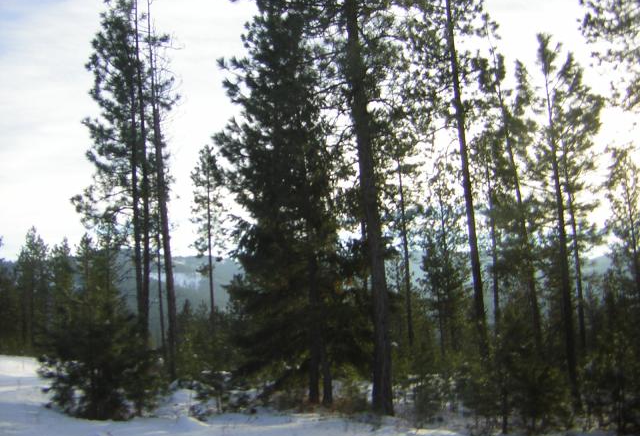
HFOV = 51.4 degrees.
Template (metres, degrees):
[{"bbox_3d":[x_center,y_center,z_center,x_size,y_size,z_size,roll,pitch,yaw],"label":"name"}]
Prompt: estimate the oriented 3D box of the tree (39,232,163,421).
[{"bbox_3d":[-3.628,1.777,11.000,1.950,3.000,1.950,-4,-6,0],"label":"tree"}]

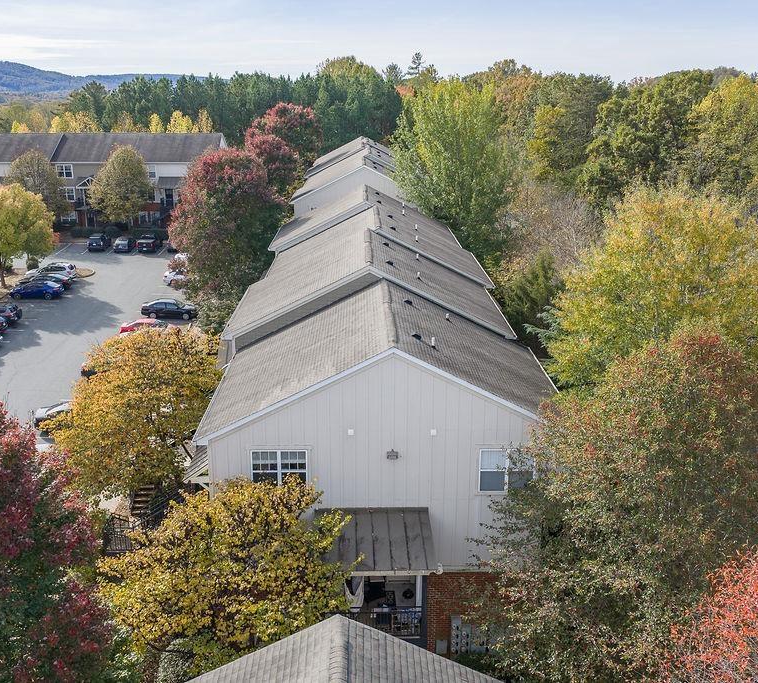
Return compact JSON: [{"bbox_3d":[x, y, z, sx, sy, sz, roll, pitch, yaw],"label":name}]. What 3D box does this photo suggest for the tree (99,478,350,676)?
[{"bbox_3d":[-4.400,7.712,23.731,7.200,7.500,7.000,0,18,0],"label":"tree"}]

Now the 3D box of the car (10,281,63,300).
[{"bbox_3d":[-29.600,-4.500,68.654,4.500,1.450,1.790,1,18,3],"label":"car"}]

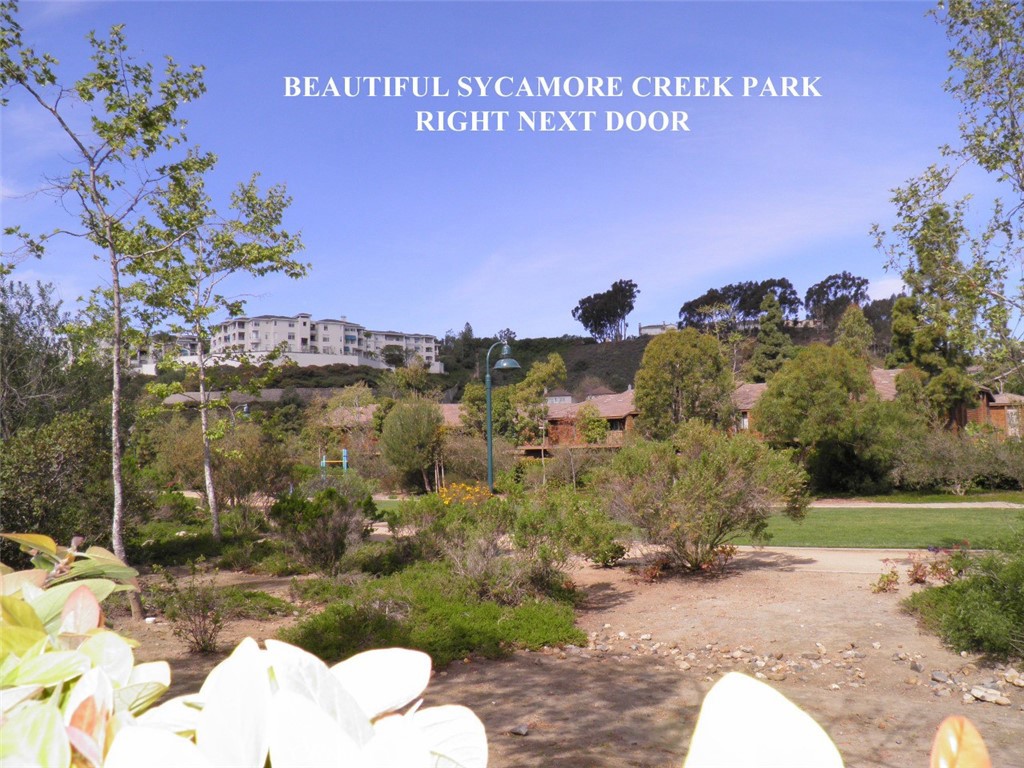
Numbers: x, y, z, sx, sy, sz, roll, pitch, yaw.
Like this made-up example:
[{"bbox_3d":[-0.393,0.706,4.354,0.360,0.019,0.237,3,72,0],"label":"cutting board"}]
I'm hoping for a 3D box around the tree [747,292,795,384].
[{"bbox_3d":[23.607,-1.986,75.351,4.900,12.776,4.700,-1,-3,0],"label":"tree"}]

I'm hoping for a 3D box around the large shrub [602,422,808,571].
[{"bbox_3d":[2.687,1.562,11.500,2.850,2.050,2.500,-1,-1,0],"label":"large shrub"}]

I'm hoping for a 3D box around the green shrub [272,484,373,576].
[{"bbox_3d":[-2.673,2.020,11.500,1.400,1.250,1.300,-1,-1,0],"label":"green shrub"}]

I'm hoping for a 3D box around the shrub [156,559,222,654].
[{"bbox_3d":[-2.598,1.775,6.651,0.540,0.692,0.520,-1,-3,0],"label":"shrub"}]

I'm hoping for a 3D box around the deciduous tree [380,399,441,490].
[{"bbox_3d":[-2.791,1.694,23.000,1.720,2.600,1.700,-1,-1,0],"label":"deciduous tree"}]

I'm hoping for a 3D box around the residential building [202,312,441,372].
[{"bbox_3d":[-50.837,-12.464,232.000,66.000,12.000,36.000,0,-1,-27],"label":"residential building"}]

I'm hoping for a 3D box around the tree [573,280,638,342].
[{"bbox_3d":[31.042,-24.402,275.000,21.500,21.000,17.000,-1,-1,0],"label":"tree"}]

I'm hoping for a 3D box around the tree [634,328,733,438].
[{"bbox_3d":[7.454,0.500,36.000,4.300,5.800,4.200,-1,-1,0],"label":"tree"}]

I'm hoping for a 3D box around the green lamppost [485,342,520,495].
[{"bbox_3d":[-0.214,0.858,22.110,0.900,4.002,0.730,-2,-3,14],"label":"green lamppost"}]

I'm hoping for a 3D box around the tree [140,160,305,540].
[{"bbox_3d":[-4.726,-0.570,13.522,2.600,6.228,2.500,-1,-3,0],"label":"tree"}]

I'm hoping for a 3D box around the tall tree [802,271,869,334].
[{"bbox_3d":[105.997,-26.316,270.561,22.000,20.397,19.000,-1,-3,0],"label":"tall tree"}]

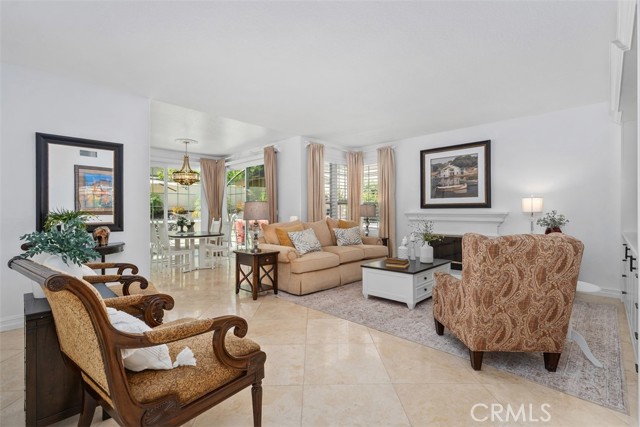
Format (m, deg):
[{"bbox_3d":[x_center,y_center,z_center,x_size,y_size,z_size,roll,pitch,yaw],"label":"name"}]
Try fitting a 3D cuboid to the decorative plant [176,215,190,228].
[{"bbox_3d":[-2.980,0.180,6.200,0.270,0.330,0.270,0,0,-44],"label":"decorative plant"}]

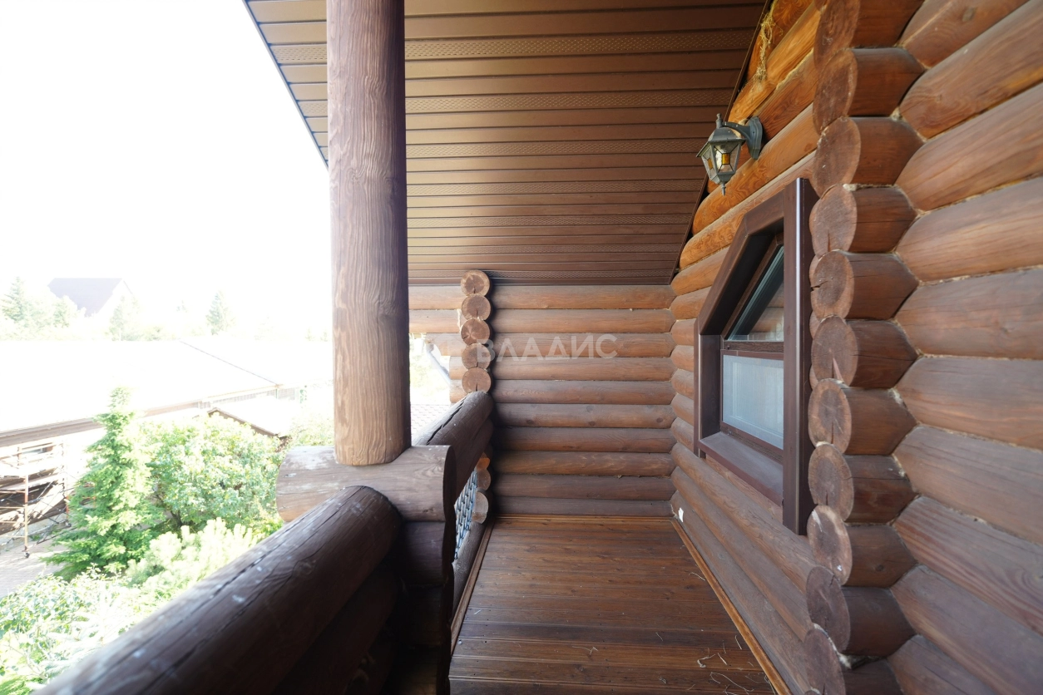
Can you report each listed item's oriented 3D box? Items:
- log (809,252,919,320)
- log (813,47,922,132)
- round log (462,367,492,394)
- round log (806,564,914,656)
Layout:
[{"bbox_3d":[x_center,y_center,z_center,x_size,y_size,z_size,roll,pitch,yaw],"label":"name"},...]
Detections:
[{"bbox_3d":[1.104,-0.190,1.501,0.192,0.242,0.242,0,1,3],"label":"log"},{"bbox_3d":[1.105,-0.816,1.489,0.192,0.242,0.242,0,1,3],"label":"log"},{"bbox_3d":[-0.379,0.297,4.069,0.247,0.247,0.178,0,1,3],"label":"round log"},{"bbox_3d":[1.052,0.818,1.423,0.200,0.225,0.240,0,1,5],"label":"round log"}]

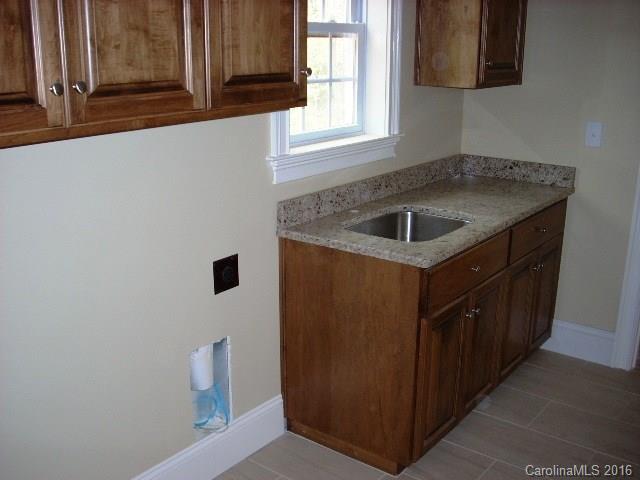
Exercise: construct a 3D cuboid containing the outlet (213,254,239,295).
[{"bbox_3d":[-0.337,0.123,2.445,0.010,0.120,0.123,12,19,35],"label":"outlet"}]

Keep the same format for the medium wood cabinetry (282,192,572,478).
[{"bbox_3d":[0.563,0.286,3.207,0.617,0.866,1.522,12,19,35],"label":"medium wood cabinetry"}]

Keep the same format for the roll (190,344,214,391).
[{"bbox_3d":[-0.432,0.447,2.477,0.090,0.172,0.090,0,16,0],"label":"roll"}]

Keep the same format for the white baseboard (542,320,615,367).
[{"bbox_3d":[1.362,0.535,3.627,0.372,0.181,0.018,12,19,35],"label":"white baseboard"}]

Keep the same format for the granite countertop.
[{"bbox_3d":[0.566,-0.190,3.050,0.641,0.134,1.560,12,19,35],"label":"granite countertop"}]

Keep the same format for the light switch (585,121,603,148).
[{"bbox_3d":[1.307,-0.502,3.270,0.073,0.117,0.012,12,20,36],"label":"light switch"}]

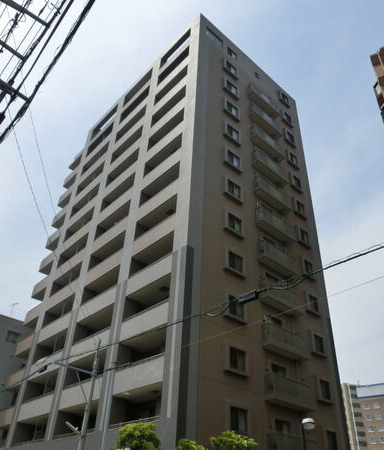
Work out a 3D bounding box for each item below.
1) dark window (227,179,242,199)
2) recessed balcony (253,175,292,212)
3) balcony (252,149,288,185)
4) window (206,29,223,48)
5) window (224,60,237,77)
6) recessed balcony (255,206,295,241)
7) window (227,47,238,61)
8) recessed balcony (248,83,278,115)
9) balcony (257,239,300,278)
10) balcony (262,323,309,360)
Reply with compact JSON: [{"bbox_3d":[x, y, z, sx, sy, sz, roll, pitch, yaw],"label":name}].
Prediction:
[{"bbox_3d":[2.949,-2.525,28.956,1.242,1.192,0.149,30,-44,-31],"label":"dark window"},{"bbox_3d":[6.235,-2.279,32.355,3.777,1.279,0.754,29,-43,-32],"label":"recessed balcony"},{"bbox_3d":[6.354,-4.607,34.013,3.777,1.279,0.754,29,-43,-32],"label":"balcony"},{"bbox_3d":[2.055,-17.146,38.008,2.139,1.289,0.161,29,-43,-32],"label":"window"},{"bbox_3d":[3.573,-14.193,37.677,1.297,1.169,0.161,29,-43,-32],"label":"window"},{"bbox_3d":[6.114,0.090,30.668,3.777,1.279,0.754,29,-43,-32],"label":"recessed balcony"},{"bbox_3d":[3.778,-16.187,39.207,1.304,1.026,0.161,29,-43,-32],"label":"window"},{"bbox_3d":[6.619,-11.558,38.598,3.675,1.311,0.656,30,-44,-31],"label":"recessed balcony"},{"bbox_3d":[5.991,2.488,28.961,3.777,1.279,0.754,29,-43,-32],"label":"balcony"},{"bbox_3d":[5.617,6.987,24.824,3.675,1.311,0.656,30,-44,-31],"label":"balcony"}]

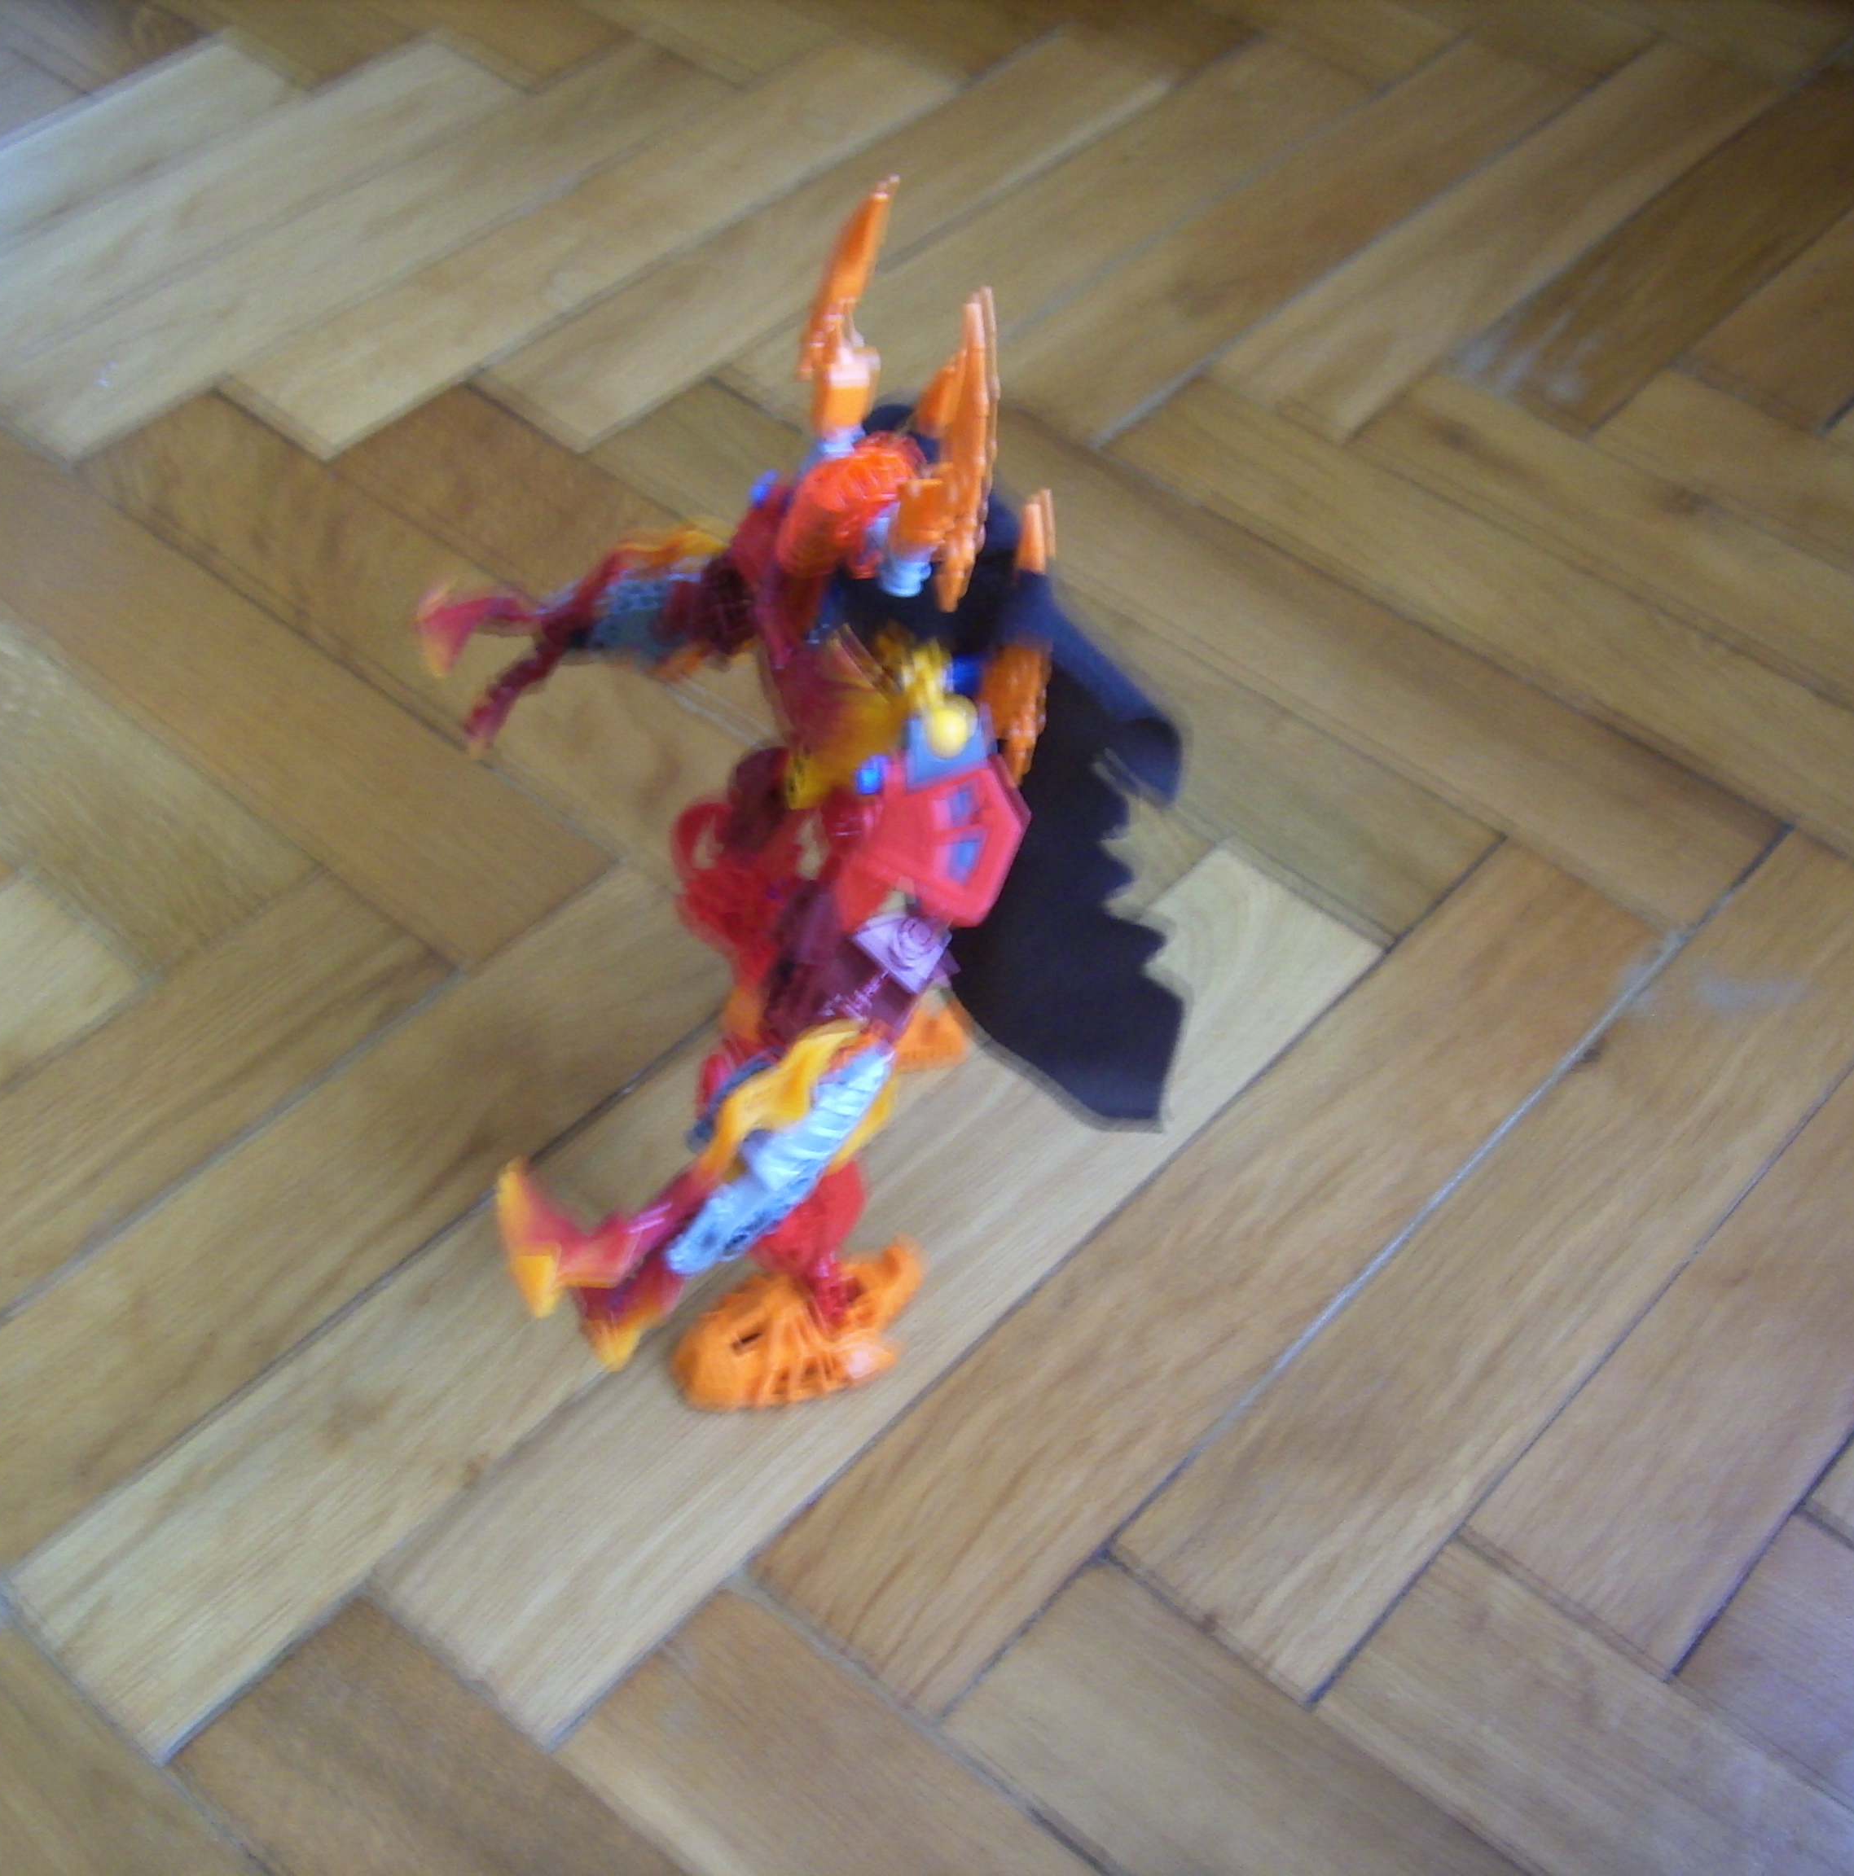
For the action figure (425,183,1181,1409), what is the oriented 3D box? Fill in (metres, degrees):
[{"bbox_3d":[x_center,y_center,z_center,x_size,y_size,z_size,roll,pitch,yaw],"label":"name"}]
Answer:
[{"bbox_3d":[-0.020,-0.021,0.439,0.138,0.259,0.116,-9,52,-10],"label":"action figure"}]

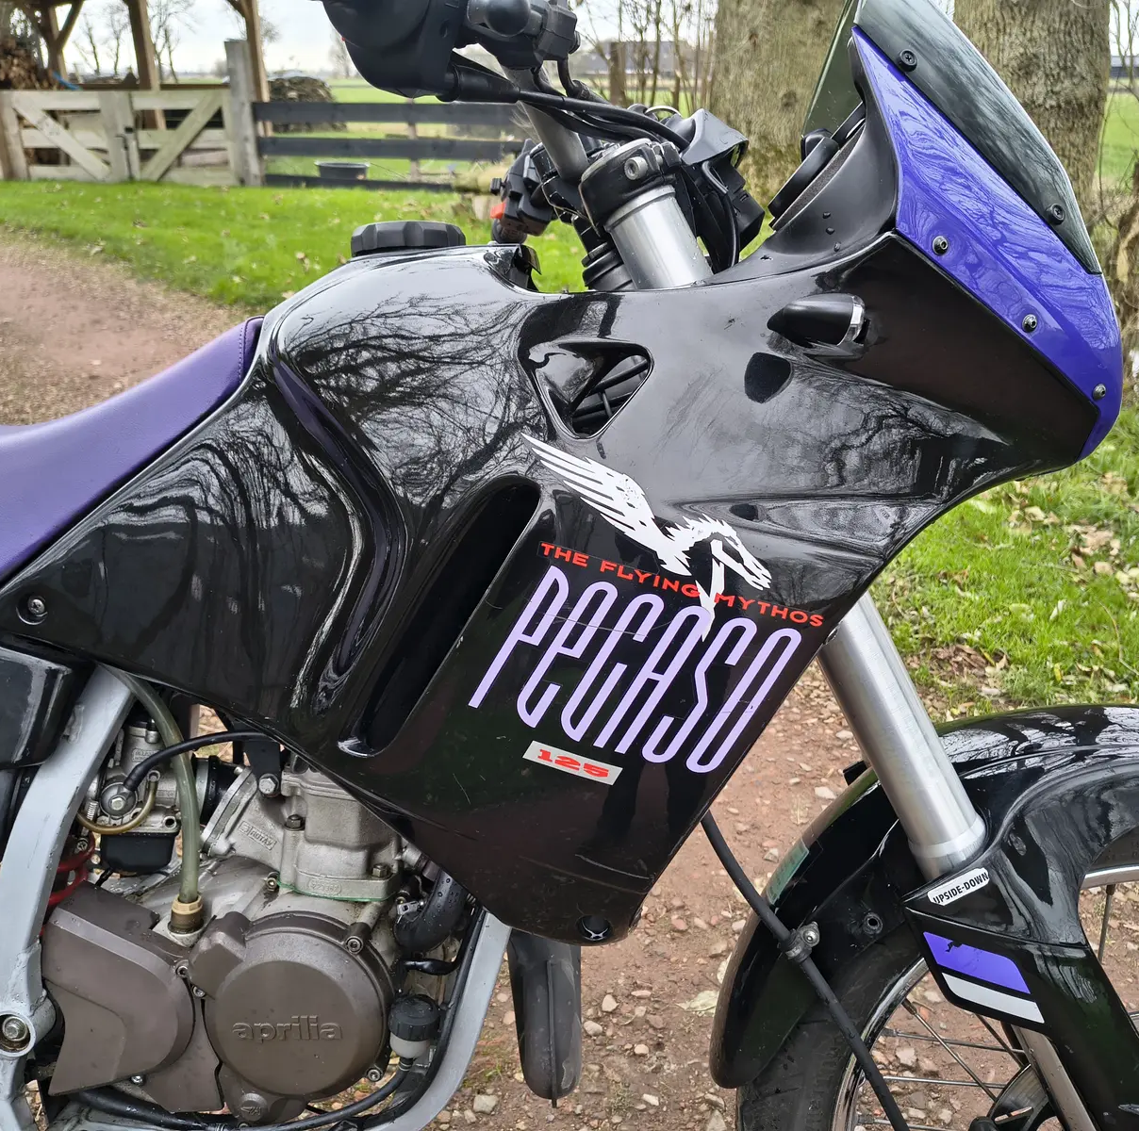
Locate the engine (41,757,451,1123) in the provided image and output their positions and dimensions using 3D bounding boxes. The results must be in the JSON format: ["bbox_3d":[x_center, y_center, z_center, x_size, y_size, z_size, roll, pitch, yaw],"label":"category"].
[{"bbox_3d":[-0.249,0.275,0.889,0.310,0.320,0.260,2,15,5],"label":"engine"}]

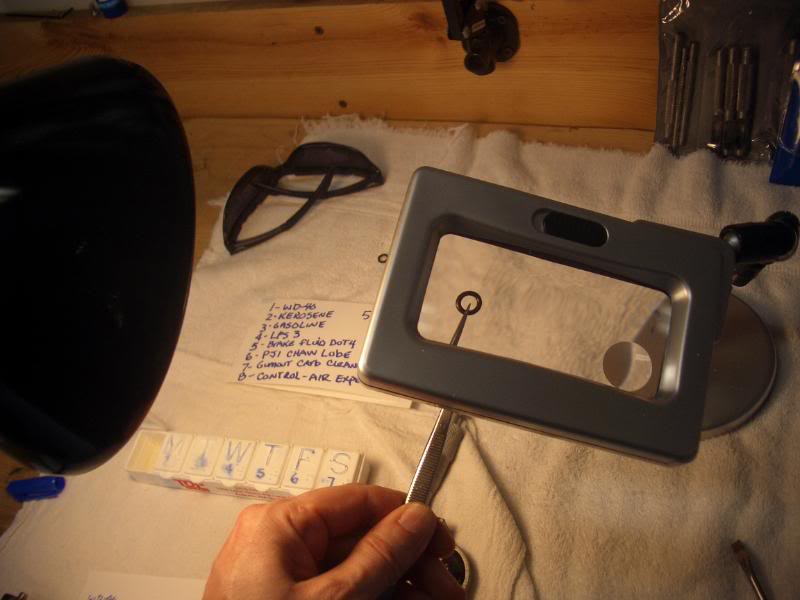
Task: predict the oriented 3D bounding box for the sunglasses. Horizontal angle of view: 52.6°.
[{"bbox_3d":[-0.088,-0.092,0.659,0.140,0.037,0.061,-26,49,-12],"label":"sunglasses"}]

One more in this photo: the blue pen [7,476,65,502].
[{"bbox_3d":[-0.232,0.120,0.516,0.038,0.011,0.012,-7,48,6],"label":"blue pen"}]

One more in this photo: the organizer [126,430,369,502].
[{"bbox_3d":[-0.092,0.104,0.493,0.149,0.021,0.030,3,49,14],"label":"organizer"}]

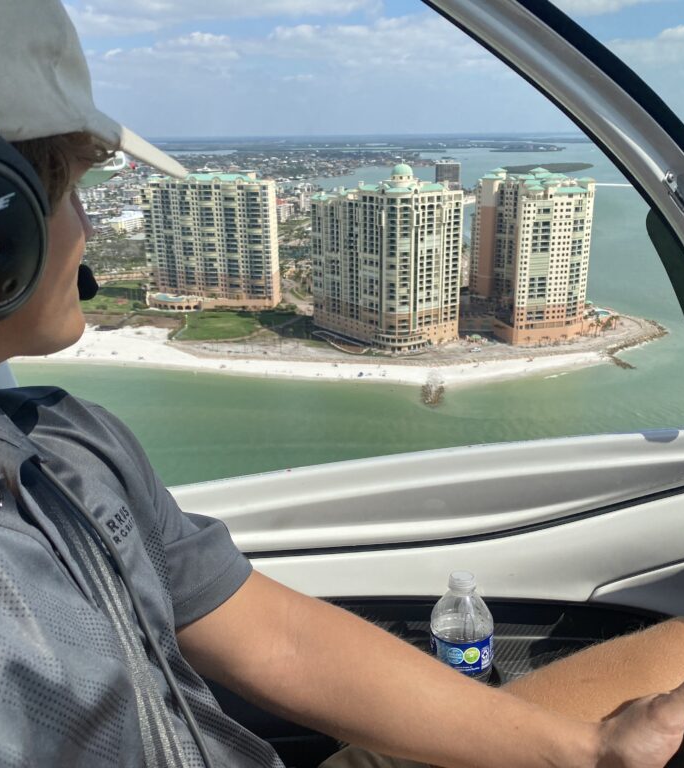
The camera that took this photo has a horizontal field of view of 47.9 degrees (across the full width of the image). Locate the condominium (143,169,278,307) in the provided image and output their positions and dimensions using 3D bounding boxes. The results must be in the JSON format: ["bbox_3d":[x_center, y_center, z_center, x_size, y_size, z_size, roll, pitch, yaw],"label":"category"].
[{"bbox_3d":[-84.680,-92.770,493.540,89.000,82.000,28.000,6,19,19],"label":"condominium"}]

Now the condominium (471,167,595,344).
[{"bbox_3d":[99.260,-73.150,421.780,44.000,86.000,64.000,-6,19,-17],"label":"condominium"}]

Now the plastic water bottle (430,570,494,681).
[{"bbox_3d":[0.126,0.296,0.801,0.066,0.203,0.066,-1,9,0],"label":"plastic water bottle"}]

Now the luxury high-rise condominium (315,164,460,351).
[{"bbox_3d":[23.920,-72.160,414.620,43.000,90.000,71.000,-13,22,-34],"label":"luxury high-rise condominium"}]

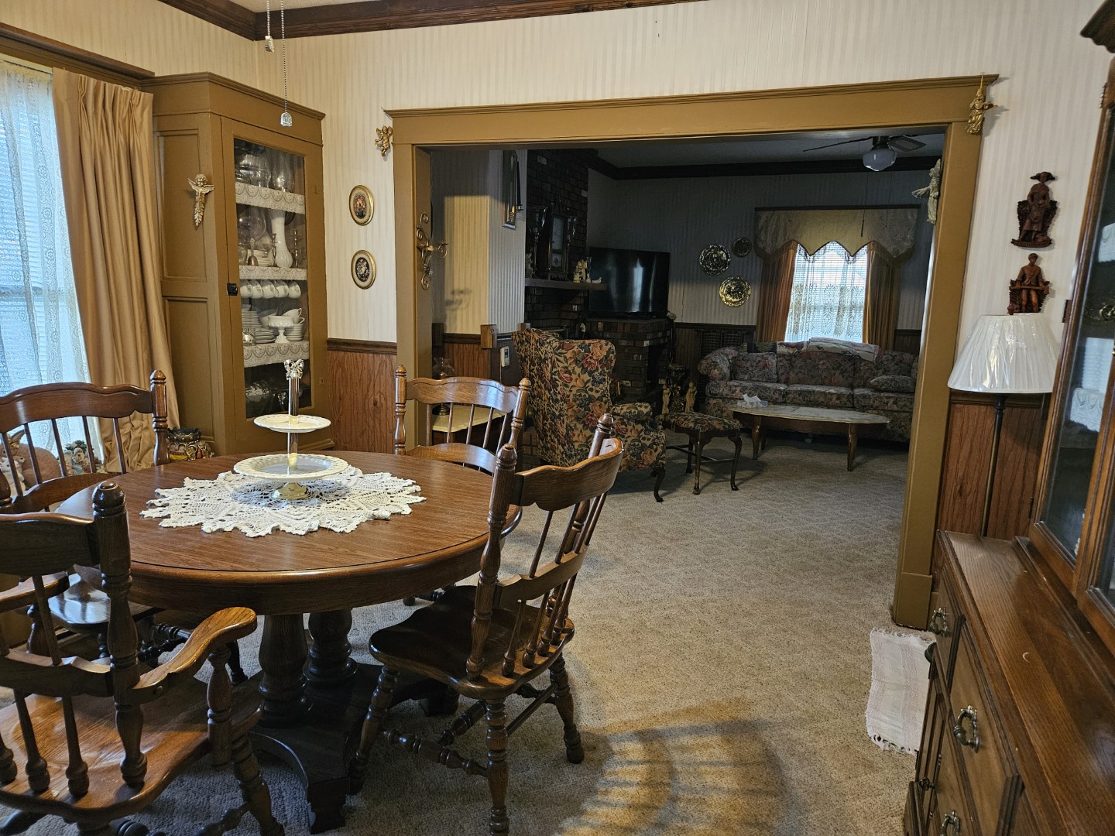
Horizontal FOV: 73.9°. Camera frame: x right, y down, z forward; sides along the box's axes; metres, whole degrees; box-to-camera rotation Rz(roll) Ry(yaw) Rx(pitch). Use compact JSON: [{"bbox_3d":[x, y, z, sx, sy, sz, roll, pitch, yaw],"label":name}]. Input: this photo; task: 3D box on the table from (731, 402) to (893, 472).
[{"bbox_3d":[2.023,0.154,6.041,1.255,0.395,0.592,5,11,22],"label":"table"}]

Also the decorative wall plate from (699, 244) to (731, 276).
[{"bbox_3d":[1.642,-1.647,7.718,0.315,0.315,0.030,4,11,17],"label":"decorative wall plate"}]

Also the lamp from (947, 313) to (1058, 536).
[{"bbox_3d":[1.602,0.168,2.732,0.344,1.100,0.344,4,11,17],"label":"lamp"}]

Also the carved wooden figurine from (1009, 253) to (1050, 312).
[{"bbox_3d":[1.760,-0.473,2.759,0.130,0.255,0.050,6,12,20],"label":"carved wooden figurine"}]

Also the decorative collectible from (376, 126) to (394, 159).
[{"bbox_3d":[-0.845,-1.346,3.619,0.095,0.150,0.040,6,12,20],"label":"decorative collectible"}]

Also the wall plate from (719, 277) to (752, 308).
[{"bbox_3d":[1.854,-1.314,7.710,0.318,0.315,0.030,4,11,17],"label":"wall plate"}]

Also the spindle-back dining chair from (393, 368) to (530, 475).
[{"bbox_3d":[-0.523,0.369,2.846,0.637,1.043,0.580,7,12,28],"label":"spindle-back dining chair"}]

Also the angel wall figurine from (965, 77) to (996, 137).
[{"bbox_3d":[1.544,-1.136,2.698,0.093,0.195,0.050,4,11,17],"label":"angel wall figurine"}]

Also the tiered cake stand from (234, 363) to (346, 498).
[{"bbox_3d":[-0.790,0.028,2.172,0.325,0.405,0.325,4,11,17],"label":"tiered cake stand"}]

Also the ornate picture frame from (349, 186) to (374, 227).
[{"bbox_3d":[-1.005,-1.091,3.803,0.146,0.200,0.022,6,11,20],"label":"ornate picture frame"}]

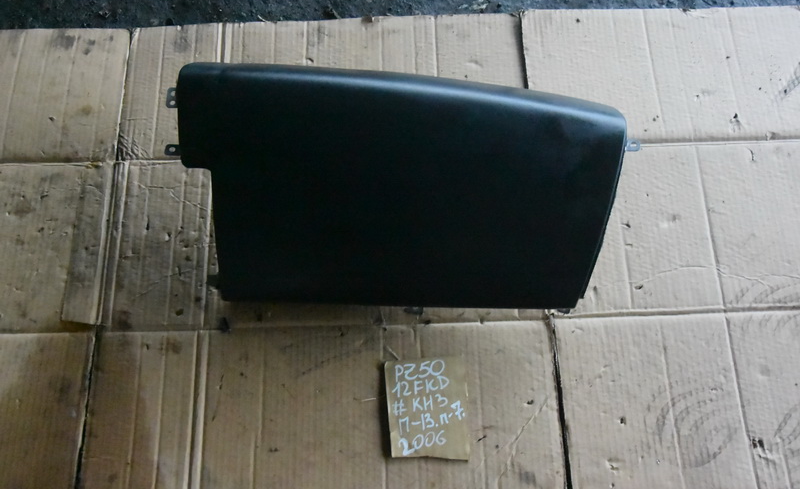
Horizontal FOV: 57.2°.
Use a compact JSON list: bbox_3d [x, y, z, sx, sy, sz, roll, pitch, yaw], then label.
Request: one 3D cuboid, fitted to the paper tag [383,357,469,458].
[{"bbox_3d":[0.031,0.194,0.871,0.097,0.006,0.119,0,71,0],"label":"paper tag"}]

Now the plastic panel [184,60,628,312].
[{"bbox_3d":[-0.002,-0.071,0.909,0.559,0.110,0.303,1,71,0],"label":"plastic panel"}]

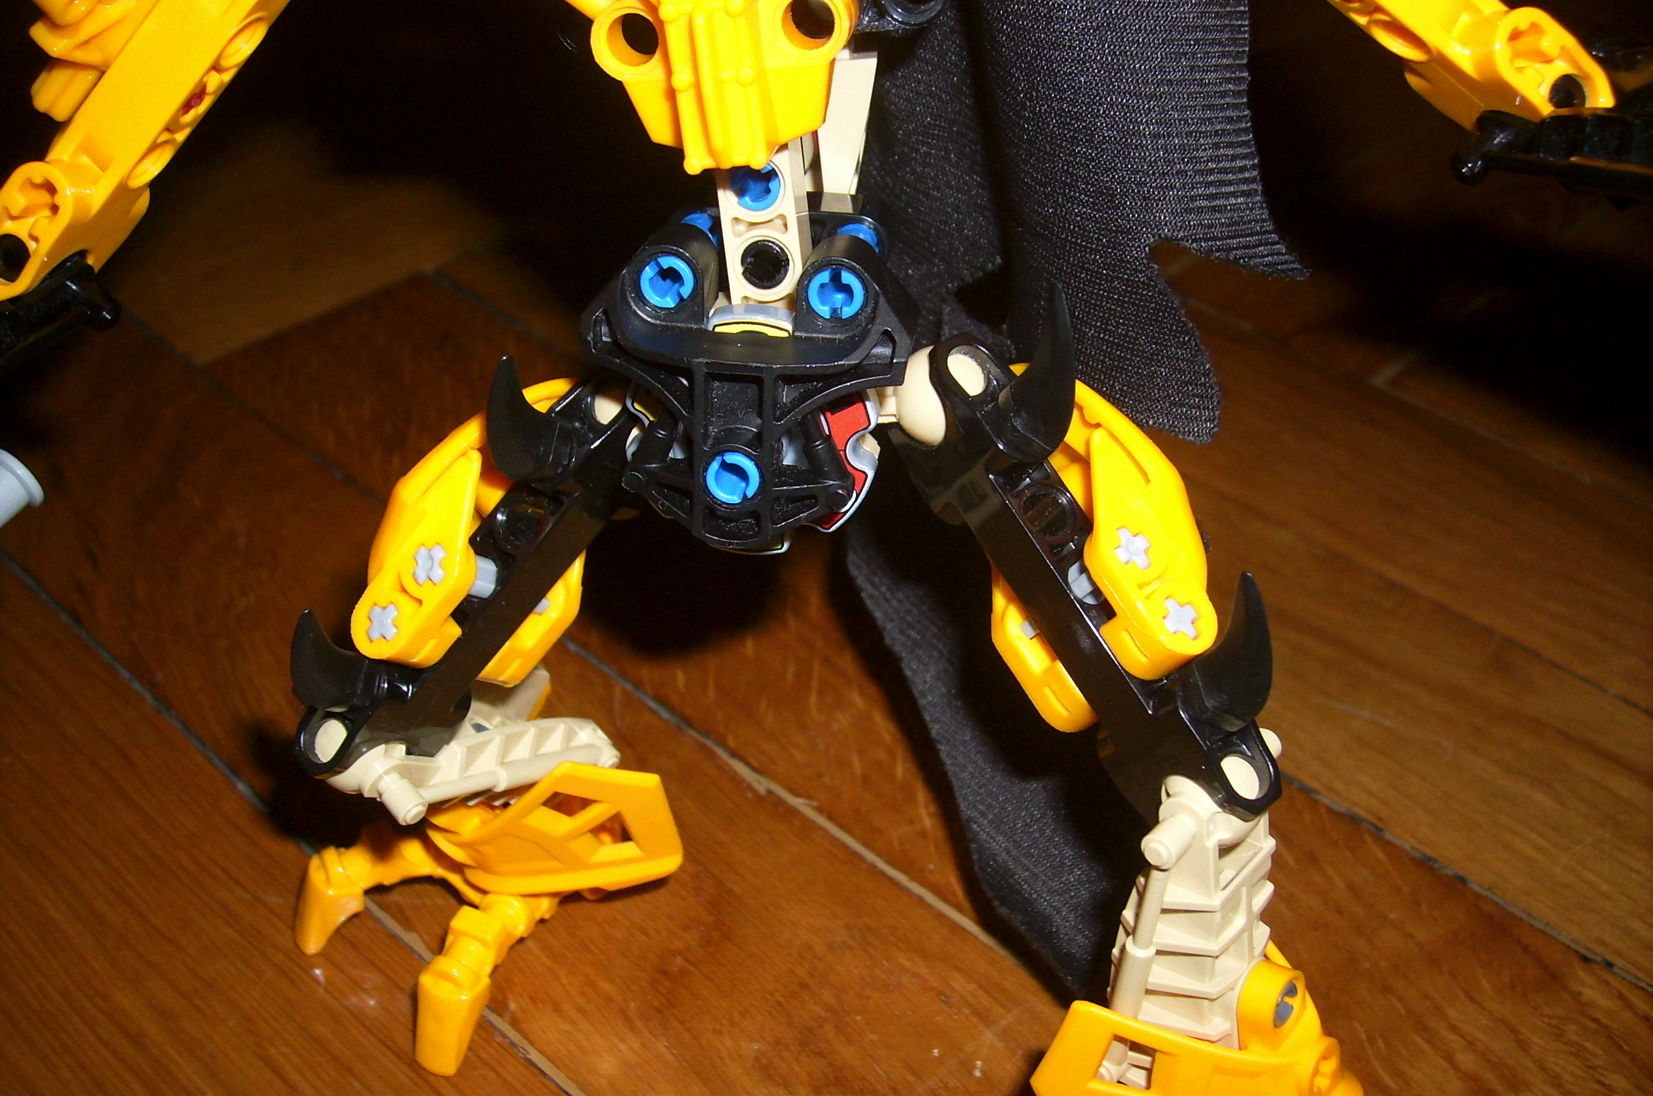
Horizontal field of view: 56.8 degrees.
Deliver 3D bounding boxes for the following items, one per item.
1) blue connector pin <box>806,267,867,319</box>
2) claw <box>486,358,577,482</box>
[{"bbox_3d":[0.003,-0.028,0.145,0.005,0.005,0.020,5,30,8],"label":"blue connector pin"},{"bbox_3d":[-0.031,-0.013,0.154,0.011,0.014,0.007,-49,58,9],"label":"claw"}]

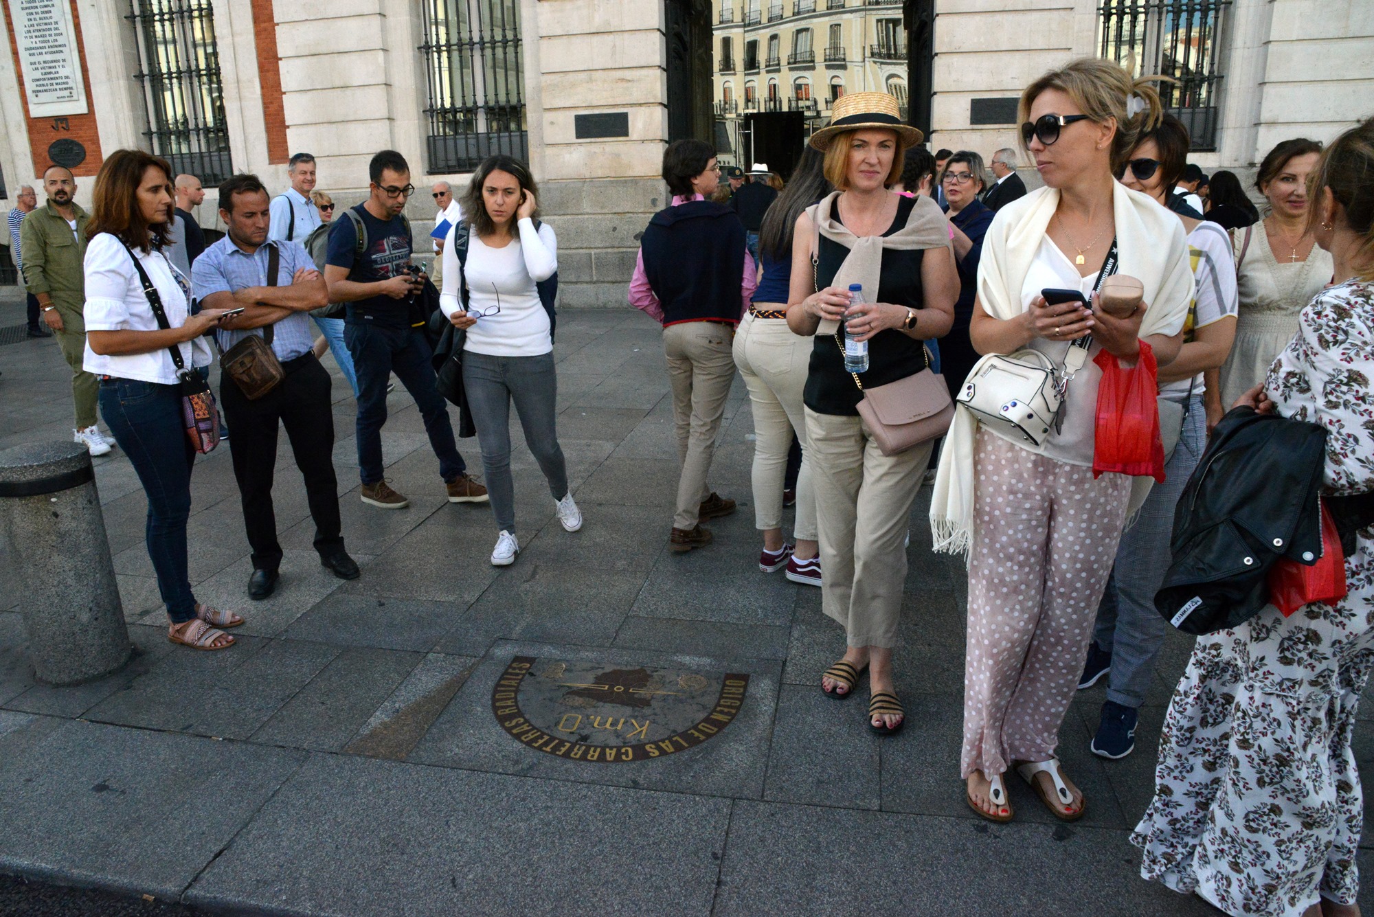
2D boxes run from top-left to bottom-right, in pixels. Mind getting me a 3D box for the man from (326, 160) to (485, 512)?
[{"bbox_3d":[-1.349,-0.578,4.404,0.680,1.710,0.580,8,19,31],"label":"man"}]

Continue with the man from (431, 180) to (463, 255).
[{"bbox_3d":[-2.103,-1.646,8.330,0.500,1.680,0.380,6,18,25],"label":"man"}]

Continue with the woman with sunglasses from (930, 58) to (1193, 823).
[{"bbox_3d":[0.833,0.016,2.106,0.560,1.730,0.420,0,15,6],"label":"woman with sunglasses"}]

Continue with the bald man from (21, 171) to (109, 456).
[{"bbox_3d":[-3.750,-0.889,5.660,0.480,1.750,0.520,8,18,30],"label":"bald man"}]

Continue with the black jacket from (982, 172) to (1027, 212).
[{"bbox_3d":[2.521,-1.852,7.256,0.360,0.740,0.500,-5,16,-11],"label":"black jacket"}]

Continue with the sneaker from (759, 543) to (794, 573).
[{"bbox_3d":[0.397,0.366,3.785,0.100,0.105,0.275,11,20,34],"label":"sneaker"}]

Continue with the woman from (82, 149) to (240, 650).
[{"bbox_3d":[-1.712,-0.168,3.031,0.520,1.640,0.450,-1,15,2],"label":"woman"}]

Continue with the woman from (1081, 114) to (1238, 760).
[{"bbox_3d":[1.228,-0.067,2.500,0.500,1.650,0.420,8,18,31],"label":"woman"}]

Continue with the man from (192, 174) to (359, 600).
[{"bbox_3d":[-1.588,-0.295,3.533,0.540,1.590,0.420,-9,17,-27],"label":"man"}]

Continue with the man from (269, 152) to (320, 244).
[{"bbox_3d":[-2.621,-1.180,6.365,0.400,1.790,0.500,7,18,26],"label":"man"}]

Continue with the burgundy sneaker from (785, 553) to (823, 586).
[{"bbox_3d":[0.541,0.443,3.620,0.265,0.100,0.100,5,17,23],"label":"burgundy sneaker"}]

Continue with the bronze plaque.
[{"bbox_3d":[-0.230,0.758,2.743,0.783,0.025,0.525,2,17,10],"label":"bronze plaque"}]

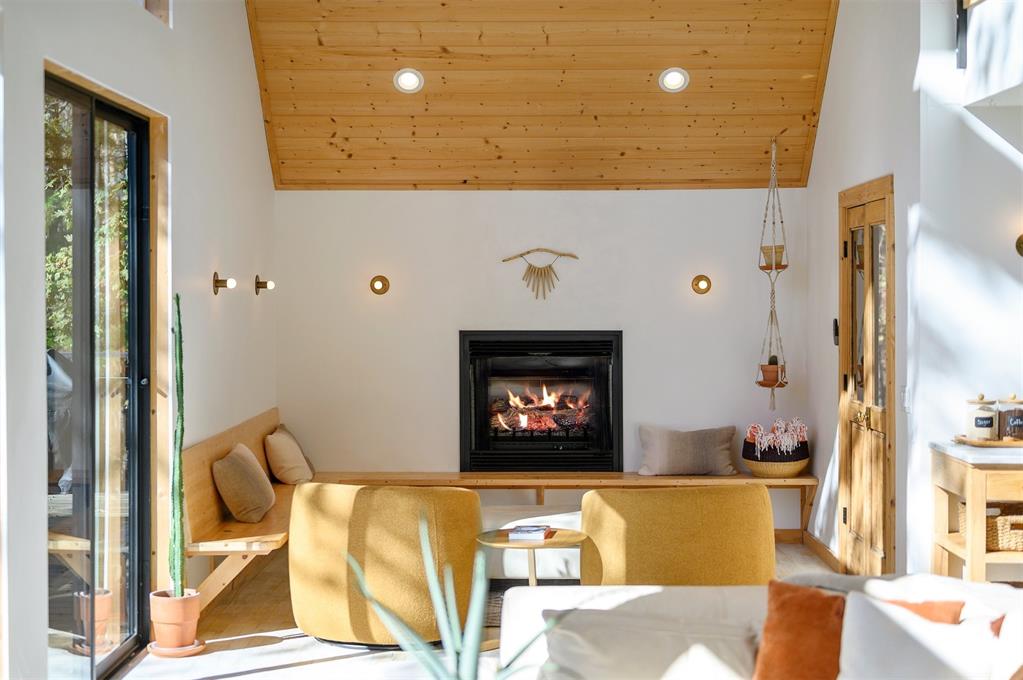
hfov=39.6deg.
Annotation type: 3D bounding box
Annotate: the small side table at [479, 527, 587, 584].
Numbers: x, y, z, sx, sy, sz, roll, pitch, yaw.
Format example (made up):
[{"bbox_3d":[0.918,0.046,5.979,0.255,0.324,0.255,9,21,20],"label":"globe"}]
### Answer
[{"bbox_3d":[0.090,1.124,6.404,0.490,0.490,0.490,0,2,1],"label":"small side table"}]

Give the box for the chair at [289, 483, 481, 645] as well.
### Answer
[{"bbox_3d":[-0.595,0.998,6.649,0.850,0.730,0.800,1,2,21],"label":"chair"}]

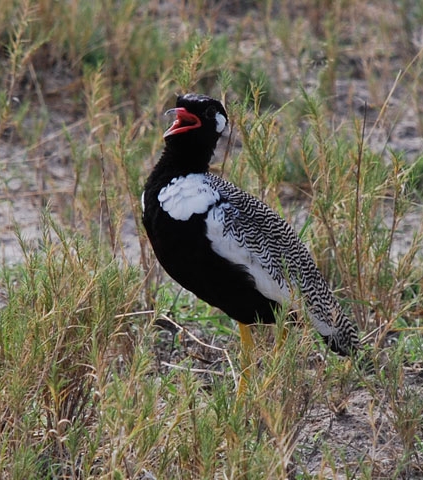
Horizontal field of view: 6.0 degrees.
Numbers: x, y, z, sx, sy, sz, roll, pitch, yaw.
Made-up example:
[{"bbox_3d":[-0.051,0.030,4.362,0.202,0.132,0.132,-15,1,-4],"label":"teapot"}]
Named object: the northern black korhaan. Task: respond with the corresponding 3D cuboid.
[{"bbox_3d":[0.055,0.009,5.250,0.310,0.430,0.170,-8,17,-26],"label":"northern black korhaan"}]

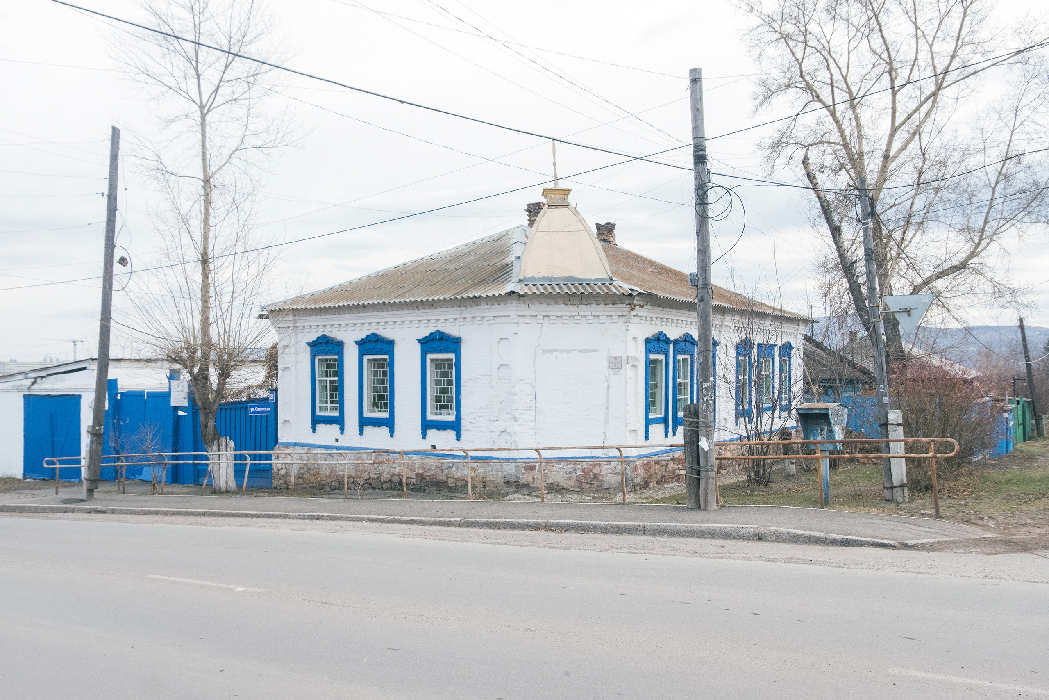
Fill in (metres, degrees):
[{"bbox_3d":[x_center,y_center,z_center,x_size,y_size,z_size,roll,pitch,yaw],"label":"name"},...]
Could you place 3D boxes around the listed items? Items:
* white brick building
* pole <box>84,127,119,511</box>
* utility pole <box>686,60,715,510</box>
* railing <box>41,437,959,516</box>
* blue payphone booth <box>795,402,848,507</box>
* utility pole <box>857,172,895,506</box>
[{"bbox_3d":[1.334,-0.169,23.719,9.688,6.600,13.455,-1,-2,35],"label":"white brick building"},{"bbox_3d":[-11.298,-1.014,22.687,0.300,10.009,0.300,2,-2,35],"label":"pole"},{"bbox_3d":[2.809,-0.985,13.318,0.250,6.953,0.250,-2,-2,35],"label":"utility pole"},{"bbox_3d":[-4.045,2.712,18.039,23.984,1.088,0.280,-5,-4,33],"label":"railing"},{"bbox_3d":[4.649,1.609,13.078,0.560,1.569,0.620,-3,-2,42],"label":"blue payphone booth"},{"bbox_3d":[5.485,-0.184,13.199,0.170,5.080,0.170,-5,-2,34],"label":"utility pole"}]

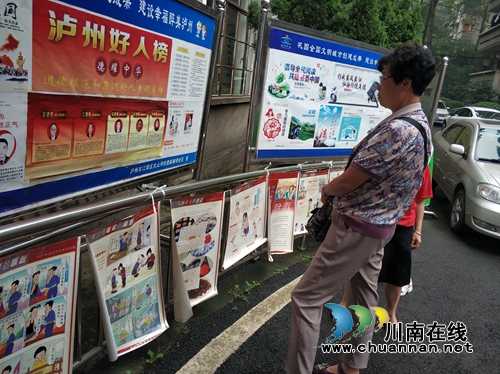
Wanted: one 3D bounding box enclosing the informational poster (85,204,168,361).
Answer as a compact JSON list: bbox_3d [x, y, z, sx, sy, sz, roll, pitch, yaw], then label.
[{"bbox_3d":[-0.625,0.513,2.097,0.090,0.730,0.480,8,17,32],"label":"informational poster"}]

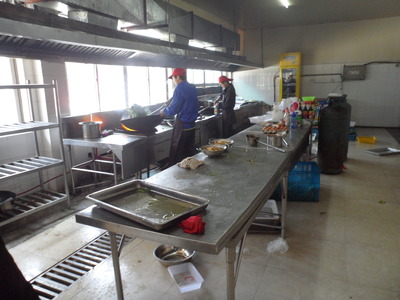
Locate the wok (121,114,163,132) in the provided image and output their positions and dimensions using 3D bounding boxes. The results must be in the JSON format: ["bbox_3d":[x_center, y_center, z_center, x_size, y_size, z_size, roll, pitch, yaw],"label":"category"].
[{"bbox_3d":[-0.870,-0.394,4.468,0.580,0.180,0.580,-12,14,-9],"label":"wok"}]

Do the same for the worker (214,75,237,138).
[{"bbox_3d":[0.536,-0.694,6.217,0.460,1.610,0.470,2,13,15],"label":"worker"}]

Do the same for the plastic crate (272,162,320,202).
[{"bbox_3d":[1.239,0.413,3.995,0.610,0.380,0.460,1,13,13],"label":"plastic crate"}]

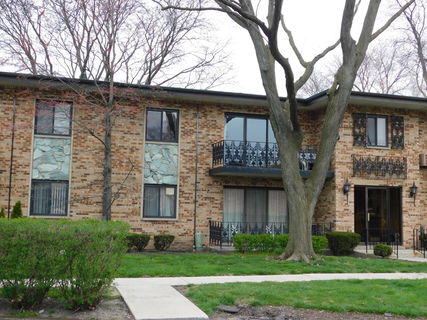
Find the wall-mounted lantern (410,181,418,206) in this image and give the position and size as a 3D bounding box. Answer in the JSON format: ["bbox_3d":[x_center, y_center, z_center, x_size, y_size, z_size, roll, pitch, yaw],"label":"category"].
[{"bbox_3d":[7.394,1.255,20.558,0.210,0.917,0.280,3,-5,-16],"label":"wall-mounted lantern"}]

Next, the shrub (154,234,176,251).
[{"bbox_3d":[-1.720,2.863,19.260,0.717,0.534,0.685,3,-5,-16],"label":"shrub"}]

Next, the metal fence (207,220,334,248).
[{"bbox_3d":[2.082,2.675,19.948,4.158,0.854,1.320,3,-5,-17],"label":"metal fence"}]

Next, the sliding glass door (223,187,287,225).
[{"bbox_3d":[1.582,2.080,20.622,2.592,2.082,0.120,3,-5,-17],"label":"sliding glass door"}]

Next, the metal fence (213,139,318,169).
[{"bbox_3d":[2.145,-0.068,20.201,4.141,0.884,1.320,3,-5,-17],"label":"metal fence"}]

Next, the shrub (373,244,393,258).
[{"bbox_3d":[5.454,2.900,17.821,0.607,0.423,0.603,3,-5,-16],"label":"shrub"}]

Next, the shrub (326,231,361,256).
[{"bbox_3d":[4.434,2.828,18.903,1.184,0.778,1.100,3,-5,-17],"label":"shrub"}]

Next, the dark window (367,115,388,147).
[{"bbox_3d":[6.093,-1.085,20.615,0.904,1.154,0.100,3,-5,-17],"label":"dark window"}]

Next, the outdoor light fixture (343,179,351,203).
[{"bbox_3d":[4.751,1.143,19.820,0.210,0.927,0.280,3,-5,-16],"label":"outdoor light fixture"}]

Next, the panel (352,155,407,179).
[{"bbox_3d":[6.068,0.247,20.357,2.243,0.790,0.096,3,-5,-16],"label":"panel"}]

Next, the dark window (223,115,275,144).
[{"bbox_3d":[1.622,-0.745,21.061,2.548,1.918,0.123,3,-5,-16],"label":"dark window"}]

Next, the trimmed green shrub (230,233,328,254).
[{"bbox_3d":[2.312,2.788,18.676,3.362,0.609,0.800,3,-5,-17],"label":"trimmed green shrub"}]

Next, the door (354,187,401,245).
[{"bbox_3d":[6.074,2.066,20.388,1.993,2.111,0.110,3,-5,-17],"label":"door"}]

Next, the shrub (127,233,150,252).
[{"bbox_3d":[-2.478,2.742,18.472,0.769,0.589,0.720,3,-5,-17],"label":"shrub"}]

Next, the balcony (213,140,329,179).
[{"bbox_3d":[2.097,0.017,20.273,4.220,1.129,1.589,3,-5,-16],"label":"balcony"}]

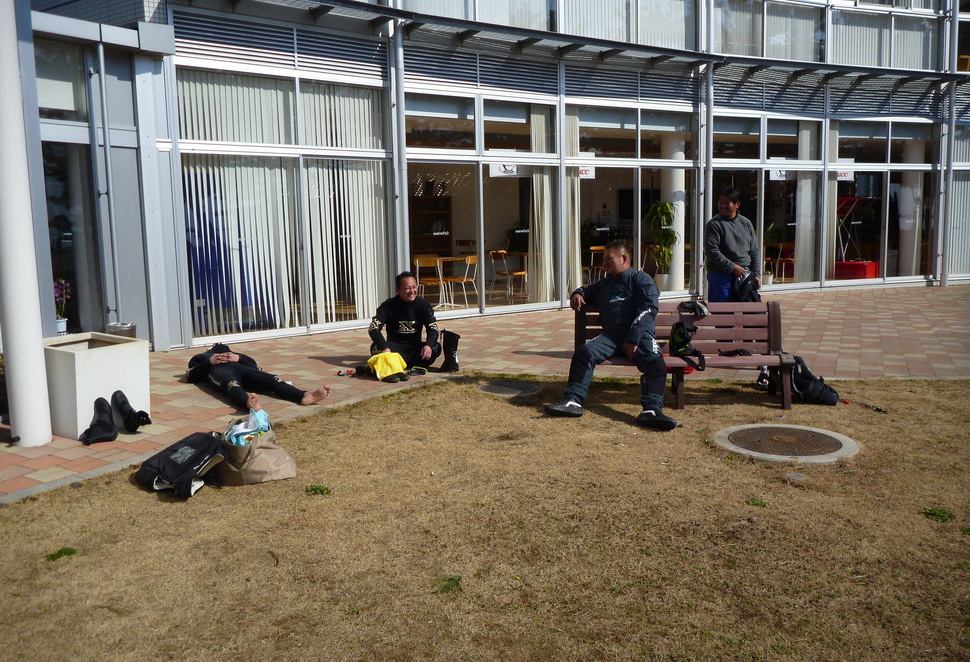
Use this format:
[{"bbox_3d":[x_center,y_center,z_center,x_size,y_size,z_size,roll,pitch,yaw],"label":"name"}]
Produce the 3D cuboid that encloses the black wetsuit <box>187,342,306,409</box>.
[{"bbox_3d":[-2.044,0.368,6.682,0.660,0.270,1.450,-6,10,-31],"label":"black wetsuit"}]

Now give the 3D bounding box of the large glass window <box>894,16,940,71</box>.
[{"bbox_3d":[7.868,-5.278,14.392,0.980,0.950,0.060,-3,8,-14],"label":"large glass window"}]

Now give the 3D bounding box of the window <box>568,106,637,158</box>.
[{"bbox_3d":[1.903,-3.205,12.663,1.423,0.812,0.080,-5,8,-27],"label":"window"}]

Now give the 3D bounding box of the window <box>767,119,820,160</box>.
[{"bbox_3d":[5.468,-3.375,13.863,1.180,0.700,0.060,-4,9,-20],"label":"window"}]

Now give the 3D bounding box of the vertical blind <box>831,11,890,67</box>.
[{"bbox_3d":[7.250,-5.623,15.135,1.467,1.047,0.100,-4,8,-19],"label":"vertical blind"}]

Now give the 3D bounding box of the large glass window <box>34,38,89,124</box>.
[{"bbox_3d":[-4.300,-2.533,7.951,0.520,0.780,0.060,-8,11,-42],"label":"large glass window"}]

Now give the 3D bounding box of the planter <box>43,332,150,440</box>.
[{"bbox_3d":[-2.800,0.364,5.520,0.580,0.585,0.580,3,9,27],"label":"planter"}]

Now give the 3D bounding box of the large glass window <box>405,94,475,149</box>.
[{"bbox_3d":[-0.632,-2.969,11.156,1.202,0.764,0.080,-6,8,-32],"label":"large glass window"}]

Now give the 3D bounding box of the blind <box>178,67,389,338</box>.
[{"bbox_3d":[-2.334,-1.546,9.724,2.620,3.000,0.100,-7,10,-38],"label":"blind"}]

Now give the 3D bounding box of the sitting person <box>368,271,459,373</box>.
[{"bbox_3d":[-0.771,-0.114,7.839,0.768,0.931,0.595,-2,7,-7],"label":"sitting person"}]

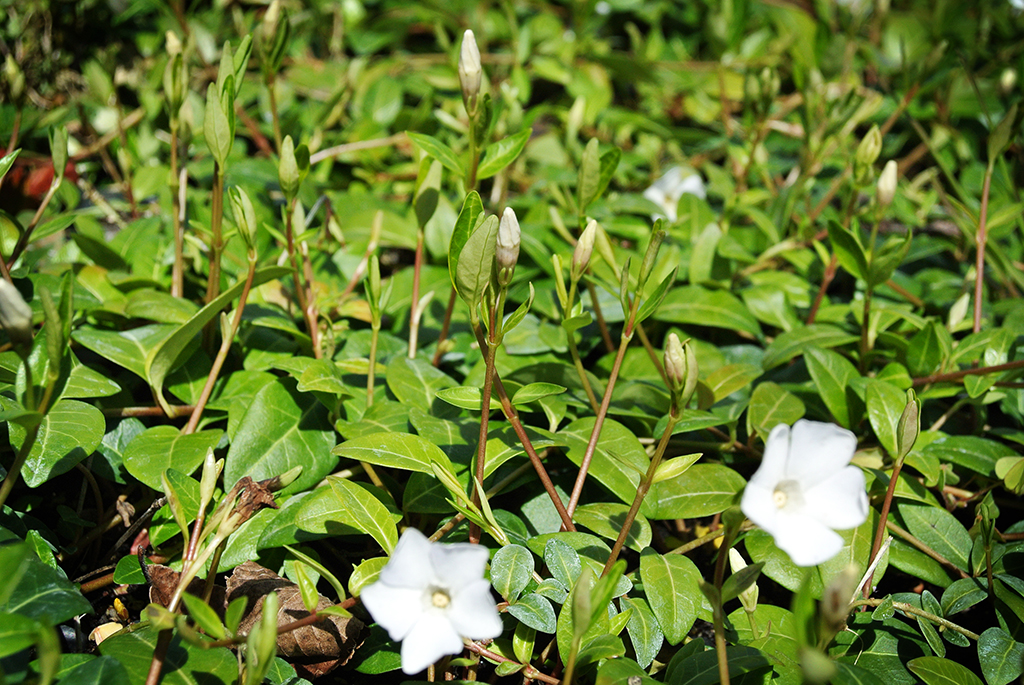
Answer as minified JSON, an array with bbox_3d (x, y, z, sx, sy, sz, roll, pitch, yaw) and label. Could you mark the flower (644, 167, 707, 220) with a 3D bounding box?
[{"bbox_3d":[0.065,-0.059,0.840,0.027,0.026,0.012,-4,-22,-14],"label":"flower"}]

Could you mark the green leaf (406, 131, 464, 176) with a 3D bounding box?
[{"bbox_3d":[-0.020,-0.050,0.560,0.020,0.004,0.008,38,44,9],"label":"green leaf"}]

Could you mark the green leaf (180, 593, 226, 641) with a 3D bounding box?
[{"bbox_3d":[-0.061,0.054,0.415,0.005,0.012,0.003,-42,3,-4],"label":"green leaf"}]

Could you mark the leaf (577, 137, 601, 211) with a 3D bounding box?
[{"bbox_3d":[0.024,-0.051,0.648,0.006,0.023,0.004,7,18,0],"label":"leaf"}]

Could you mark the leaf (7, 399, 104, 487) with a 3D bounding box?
[{"bbox_3d":[-0.116,0.025,0.535,0.024,0.006,0.026,9,54,-3],"label":"leaf"}]

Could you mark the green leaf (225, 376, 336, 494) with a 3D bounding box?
[{"bbox_3d":[-0.059,0.024,0.535,0.027,0.006,0.037,37,69,14],"label":"green leaf"}]

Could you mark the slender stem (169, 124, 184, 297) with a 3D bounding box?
[{"bbox_3d":[-0.108,-0.043,0.680,0.003,0.058,0.003,-1,17,0],"label":"slender stem"}]

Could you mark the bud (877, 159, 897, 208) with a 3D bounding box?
[{"bbox_3d":[0.111,-0.047,0.625,0.005,0.015,0.005,15,12,-3],"label":"bud"}]

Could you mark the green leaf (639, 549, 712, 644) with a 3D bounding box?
[{"bbox_3d":[0.037,0.058,0.480,0.016,0.005,0.026,-2,49,-6],"label":"green leaf"}]

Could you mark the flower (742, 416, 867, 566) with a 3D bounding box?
[{"bbox_3d":[0.062,0.032,0.447,0.029,0.031,0.012,-4,-15,-13],"label":"flower"}]

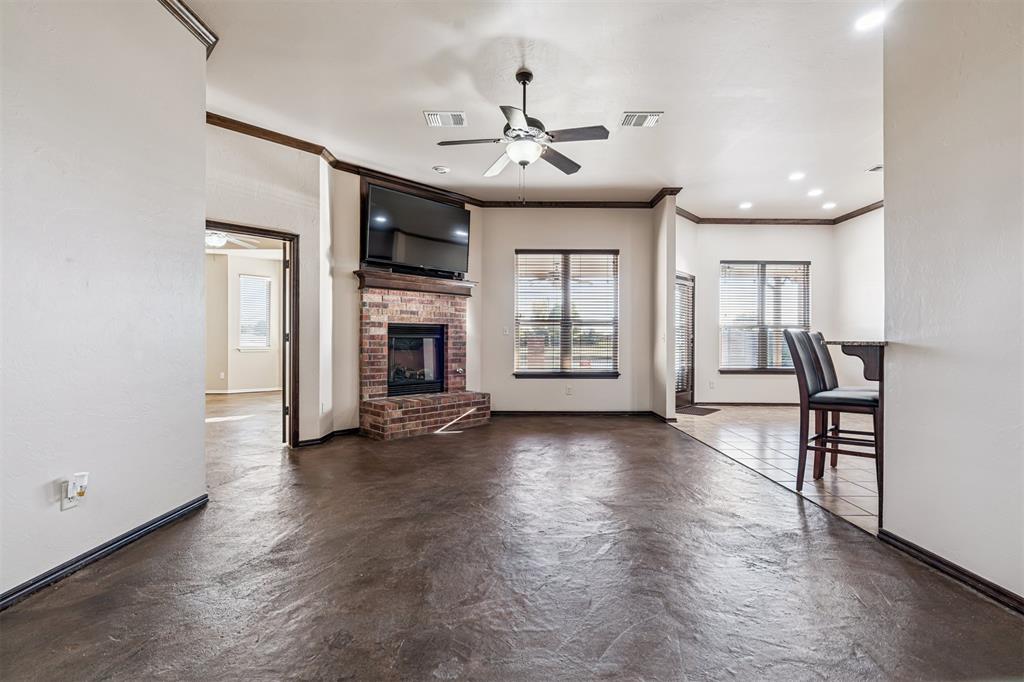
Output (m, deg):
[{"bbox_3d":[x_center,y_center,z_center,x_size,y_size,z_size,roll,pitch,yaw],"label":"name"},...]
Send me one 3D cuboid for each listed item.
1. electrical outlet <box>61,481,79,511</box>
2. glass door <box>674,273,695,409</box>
[{"bbox_3d":[-2.006,0.707,2.069,0.012,0.121,0.076,0,0,0],"label":"electrical outlet"},{"bbox_3d":[2.593,0.030,7.000,0.080,2.080,0.930,0,0,45],"label":"glass door"}]

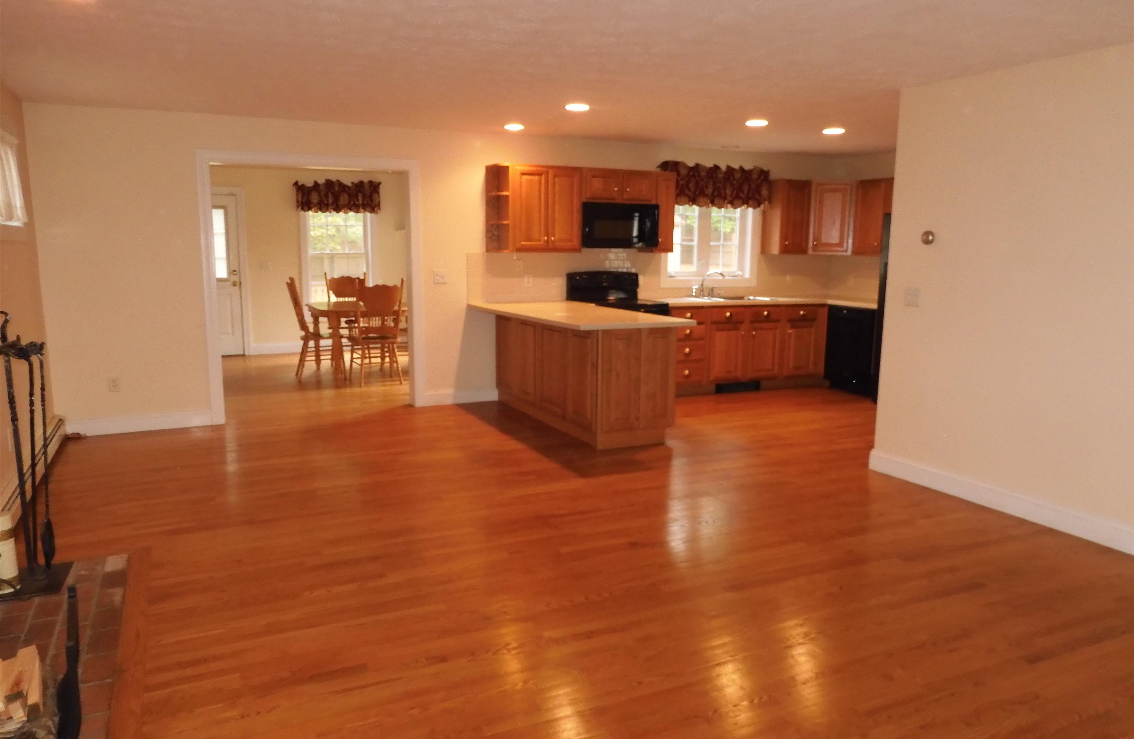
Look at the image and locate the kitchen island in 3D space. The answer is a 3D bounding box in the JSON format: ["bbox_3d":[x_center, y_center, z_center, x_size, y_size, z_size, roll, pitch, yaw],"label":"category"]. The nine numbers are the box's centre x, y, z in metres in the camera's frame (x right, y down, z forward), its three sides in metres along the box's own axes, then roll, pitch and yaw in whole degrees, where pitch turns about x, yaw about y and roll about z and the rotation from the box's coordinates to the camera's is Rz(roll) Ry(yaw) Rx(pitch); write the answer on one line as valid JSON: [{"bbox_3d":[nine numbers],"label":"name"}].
[{"bbox_3d":[0.012,-0.013,6.341,0.915,0.924,2.204,-4,10,-26],"label":"kitchen island"}]

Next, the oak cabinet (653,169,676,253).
[{"bbox_3d":[0.882,-1.505,7.593,0.215,0.755,0.310,-4,10,-26],"label":"oak cabinet"}]

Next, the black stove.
[{"bbox_3d":[0.490,-0.299,7.372,0.765,1.170,0.680,-4,10,-26],"label":"black stove"}]

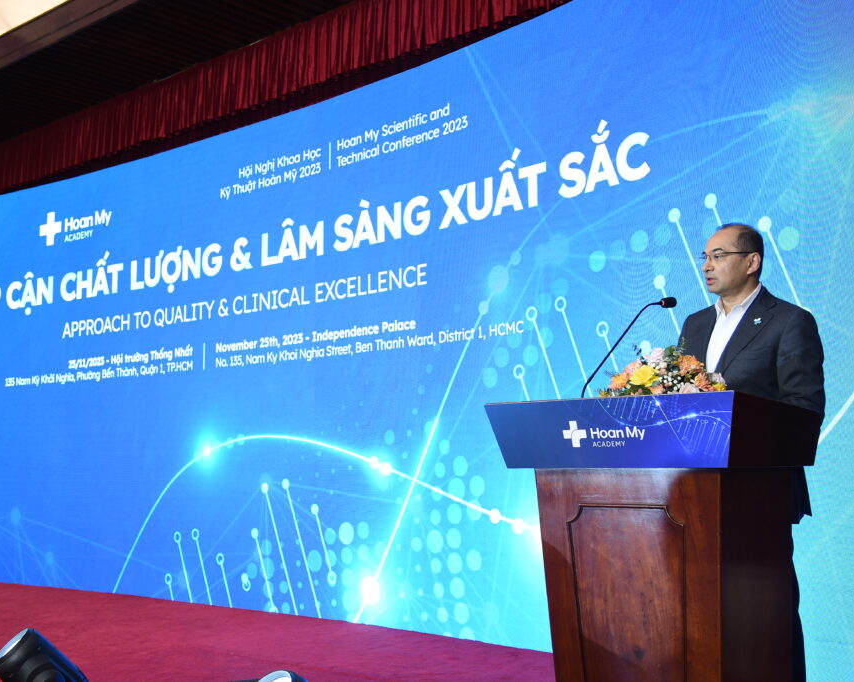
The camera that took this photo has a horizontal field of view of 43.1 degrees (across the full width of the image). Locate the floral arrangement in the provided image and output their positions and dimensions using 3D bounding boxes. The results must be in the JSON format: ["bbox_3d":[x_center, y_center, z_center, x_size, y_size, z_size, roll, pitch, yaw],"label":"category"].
[{"bbox_3d":[0.668,0.100,3.080,0.380,0.195,0.270,-7,-9,43],"label":"floral arrangement"}]

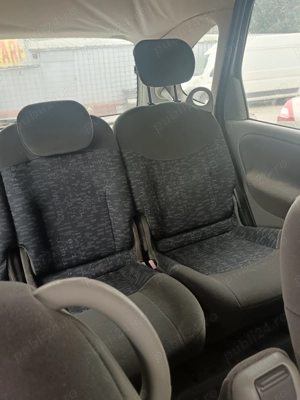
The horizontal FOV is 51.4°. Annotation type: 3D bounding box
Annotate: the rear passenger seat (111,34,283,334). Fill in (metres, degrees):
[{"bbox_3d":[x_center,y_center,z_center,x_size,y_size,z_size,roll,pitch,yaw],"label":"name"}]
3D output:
[{"bbox_3d":[0.198,-0.096,1.141,0.480,0.950,0.750,-13,24,-19],"label":"rear passenger seat"}]

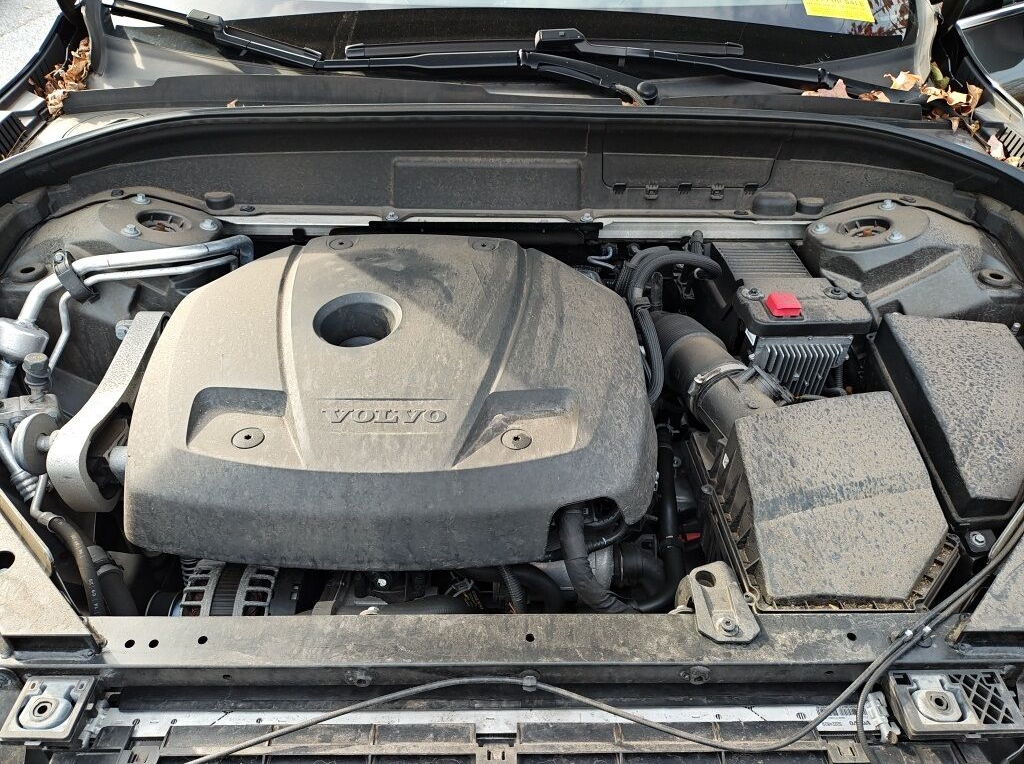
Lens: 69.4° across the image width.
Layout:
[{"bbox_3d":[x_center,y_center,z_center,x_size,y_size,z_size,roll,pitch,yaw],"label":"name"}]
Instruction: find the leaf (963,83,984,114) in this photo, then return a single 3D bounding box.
[{"bbox_3d":[0.834,-0.514,1.340,0.030,0.055,0.025,0,39,0],"label":"leaf"}]

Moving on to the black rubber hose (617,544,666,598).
[{"bbox_3d":[0.172,0.252,0.985,0.066,0.062,0.060,0,39,0],"label":"black rubber hose"}]

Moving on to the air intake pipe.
[{"bbox_3d":[0.277,-0.006,1.024,0.100,0.110,0.240,-9,40,-10],"label":"air intake pipe"}]

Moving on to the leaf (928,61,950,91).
[{"bbox_3d":[0.815,-0.583,1.410,0.038,0.050,0.035,0,39,0],"label":"leaf"}]

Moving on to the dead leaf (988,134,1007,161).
[{"bbox_3d":[0.781,-0.377,1.190,0.026,0.036,0.025,0,39,0],"label":"dead leaf"}]

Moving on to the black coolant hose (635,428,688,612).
[{"bbox_3d":[0.200,0.191,1.004,0.065,0.130,0.220,0,39,0],"label":"black coolant hose"}]

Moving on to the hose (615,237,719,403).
[{"bbox_3d":[0.235,-0.093,1.108,0.150,0.120,0.280,0,39,0],"label":"hose"}]

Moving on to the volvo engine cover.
[{"bbox_3d":[-0.146,-0.015,1.017,0.650,0.205,0.520,0,39,0],"label":"volvo engine cover"}]

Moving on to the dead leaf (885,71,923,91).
[{"bbox_3d":[0.720,-0.554,1.360,0.068,0.028,0.040,0,39,0],"label":"dead leaf"}]

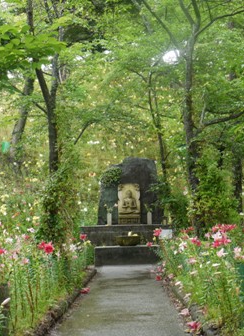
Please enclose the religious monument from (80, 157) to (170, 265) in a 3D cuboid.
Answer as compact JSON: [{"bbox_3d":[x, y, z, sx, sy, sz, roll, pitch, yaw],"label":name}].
[{"bbox_3d":[0.130,0.985,14.150,2.170,2.500,1.400,-1,-2,-2],"label":"religious monument"}]

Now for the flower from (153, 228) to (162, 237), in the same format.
[{"bbox_3d":[0.578,1.051,9.700,0.160,0.130,0.140,-2,-2,17],"label":"flower"}]

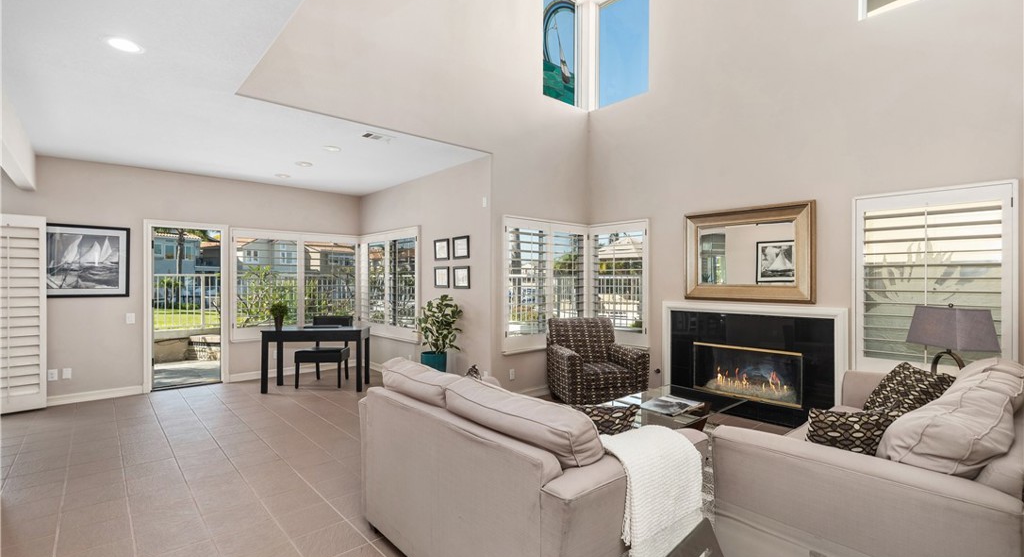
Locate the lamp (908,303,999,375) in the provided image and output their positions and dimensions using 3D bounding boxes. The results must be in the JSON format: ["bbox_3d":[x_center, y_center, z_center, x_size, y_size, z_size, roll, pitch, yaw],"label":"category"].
[{"bbox_3d":[3.104,0.505,3.220,0.255,0.650,0.469,0,0,8],"label":"lamp"}]

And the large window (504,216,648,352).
[{"bbox_3d":[0.770,0.070,5.244,1.531,1.540,0.913,0,0,-42],"label":"large window"}]

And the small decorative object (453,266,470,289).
[{"bbox_3d":[-0.570,-0.006,5.273,0.022,0.256,0.326,0,0,-42],"label":"small decorative object"}]

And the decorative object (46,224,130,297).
[{"bbox_3d":[-4.940,-0.190,5.111,1.000,0.818,0.030,0,0,-42],"label":"decorative object"}]

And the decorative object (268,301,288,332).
[{"bbox_3d":[-2.900,0.467,5.670,0.225,0.355,0.225,0,0,0],"label":"decorative object"}]

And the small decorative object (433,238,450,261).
[{"bbox_3d":[-0.867,-0.353,5.636,0.025,0.267,0.308,0,0,-42],"label":"small decorative object"}]

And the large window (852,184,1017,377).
[{"bbox_3d":[3.277,0.070,3.589,0.080,1.540,0.950,0,0,-42],"label":"large window"}]

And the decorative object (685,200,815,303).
[{"bbox_3d":[2.338,-0.235,4.573,0.065,0.920,1.213,0,0,-42],"label":"decorative object"}]

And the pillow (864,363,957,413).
[{"bbox_3d":[2.690,0.810,3.090,0.150,0.430,0.430,37,3,-12],"label":"pillow"}]

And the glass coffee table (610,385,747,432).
[{"bbox_3d":[1.203,1.188,3.507,1.200,0.430,0.690,0,0,-40],"label":"glass coffee table"}]

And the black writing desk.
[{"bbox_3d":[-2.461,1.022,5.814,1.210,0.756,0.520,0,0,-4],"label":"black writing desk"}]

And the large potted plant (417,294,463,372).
[{"bbox_3d":[-0.836,0.786,5.210,0.540,1.228,0.540,0,0,0],"label":"large potted plant"}]

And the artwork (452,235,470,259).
[{"bbox_3d":[-0.575,-0.352,5.280,0.022,0.256,0.321,0,0,-42],"label":"artwork"}]

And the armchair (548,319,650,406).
[{"bbox_3d":[0.952,0.945,5.243,0.920,0.910,0.790,0,0,-13],"label":"armchair"}]

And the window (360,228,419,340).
[{"bbox_3d":[-1.846,0.075,6.723,0.080,1.550,1.881,0,0,-42],"label":"window"}]

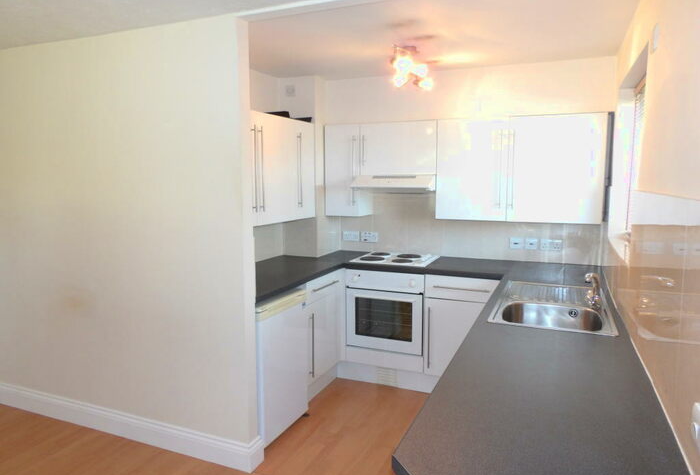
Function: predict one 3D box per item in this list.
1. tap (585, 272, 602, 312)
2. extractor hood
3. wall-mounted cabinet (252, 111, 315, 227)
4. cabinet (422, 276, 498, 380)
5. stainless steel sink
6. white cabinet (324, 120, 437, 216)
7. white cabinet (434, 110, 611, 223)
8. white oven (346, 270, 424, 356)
[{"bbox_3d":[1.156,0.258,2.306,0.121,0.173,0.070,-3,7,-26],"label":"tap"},{"bbox_3d":[0.381,-0.413,3.731,0.601,0.132,0.521,3,7,23],"label":"extractor hood"},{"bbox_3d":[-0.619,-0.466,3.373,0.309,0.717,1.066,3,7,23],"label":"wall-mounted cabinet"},{"bbox_3d":[0.866,0.595,3.574,0.504,0.705,0.562,3,7,23],"label":"cabinet"},{"bbox_3d":[1.015,0.404,2.443,0.499,0.161,0.929,3,7,23],"label":"stainless steel sink"},{"bbox_3d":[0.281,-0.526,3.869,0.904,0.717,0.323,3,7,23],"label":"white cabinet"},{"bbox_3d":[1.199,-0.482,3.475,1.095,0.717,0.323,3,7,23],"label":"white cabinet"},{"bbox_3d":[0.354,0.512,3.776,0.599,0.585,0.553,3,7,23],"label":"white oven"}]

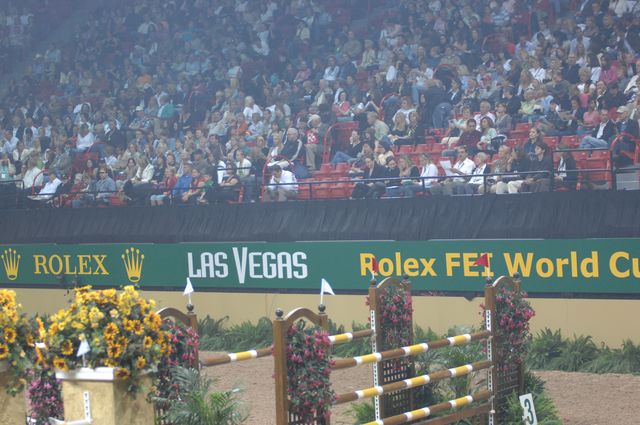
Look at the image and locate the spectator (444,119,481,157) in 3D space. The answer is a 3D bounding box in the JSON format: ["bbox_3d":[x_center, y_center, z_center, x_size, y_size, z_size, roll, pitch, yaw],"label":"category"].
[{"bbox_3d":[2.998,-1.352,39.205,0.520,1.250,0.780,-2,1,37],"label":"spectator"}]

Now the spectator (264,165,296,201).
[{"bbox_3d":[-0.876,-0.525,42.568,0.550,1.120,0.820,-2,1,37],"label":"spectator"}]

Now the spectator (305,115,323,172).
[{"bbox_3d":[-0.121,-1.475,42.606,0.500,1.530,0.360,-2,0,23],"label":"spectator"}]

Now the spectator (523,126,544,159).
[{"bbox_3d":[4.322,-1.127,38.312,0.780,1.240,0.500,-4,1,-42],"label":"spectator"}]

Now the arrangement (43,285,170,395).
[{"bbox_3d":[-2.119,1.255,18.500,1.120,1.000,1.060,-2,1,35],"label":"arrangement"}]

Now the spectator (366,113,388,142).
[{"bbox_3d":[1.326,-1.752,44.034,0.800,1.220,0.500,-3,1,-37],"label":"spectator"}]

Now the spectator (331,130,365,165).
[{"bbox_3d":[0.659,-1.235,41.705,0.880,1.200,0.500,-2,1,-38],"label":"spectator"}]

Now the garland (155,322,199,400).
[{"bbox_3d":[-1.462,1.502,18.800,0.190,0.830,0.640,-2,1,31],"label":"garland"}]

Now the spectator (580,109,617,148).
[{"bbox_3d":[5.535,-1.434,36.905,0.800,1.250,0.520,-2,1,-42],"label":"spectator"}]

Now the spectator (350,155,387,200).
[{"bbox_3d":[1.036,-0.603,39.005,0.800,1.200,0.520,-3,1,-44],"label":"spectator"}]

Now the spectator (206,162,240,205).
[{"bbox_3d":[-2.136,-0.509,41.705,0.780,1.220,0.480,-3,1,-44],"label":"spectator"}]

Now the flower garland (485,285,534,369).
[{"bbox_3d":[2.572,1.547,25.300,0.360,1.050,0.780,-2,1,36],"label":"flower garland"}]

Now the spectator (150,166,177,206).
[{"bbox_3d":[-3.802,-0.517,45.618,0.470,1.170,0.780,-2,1,43],"label":"spectator"}]

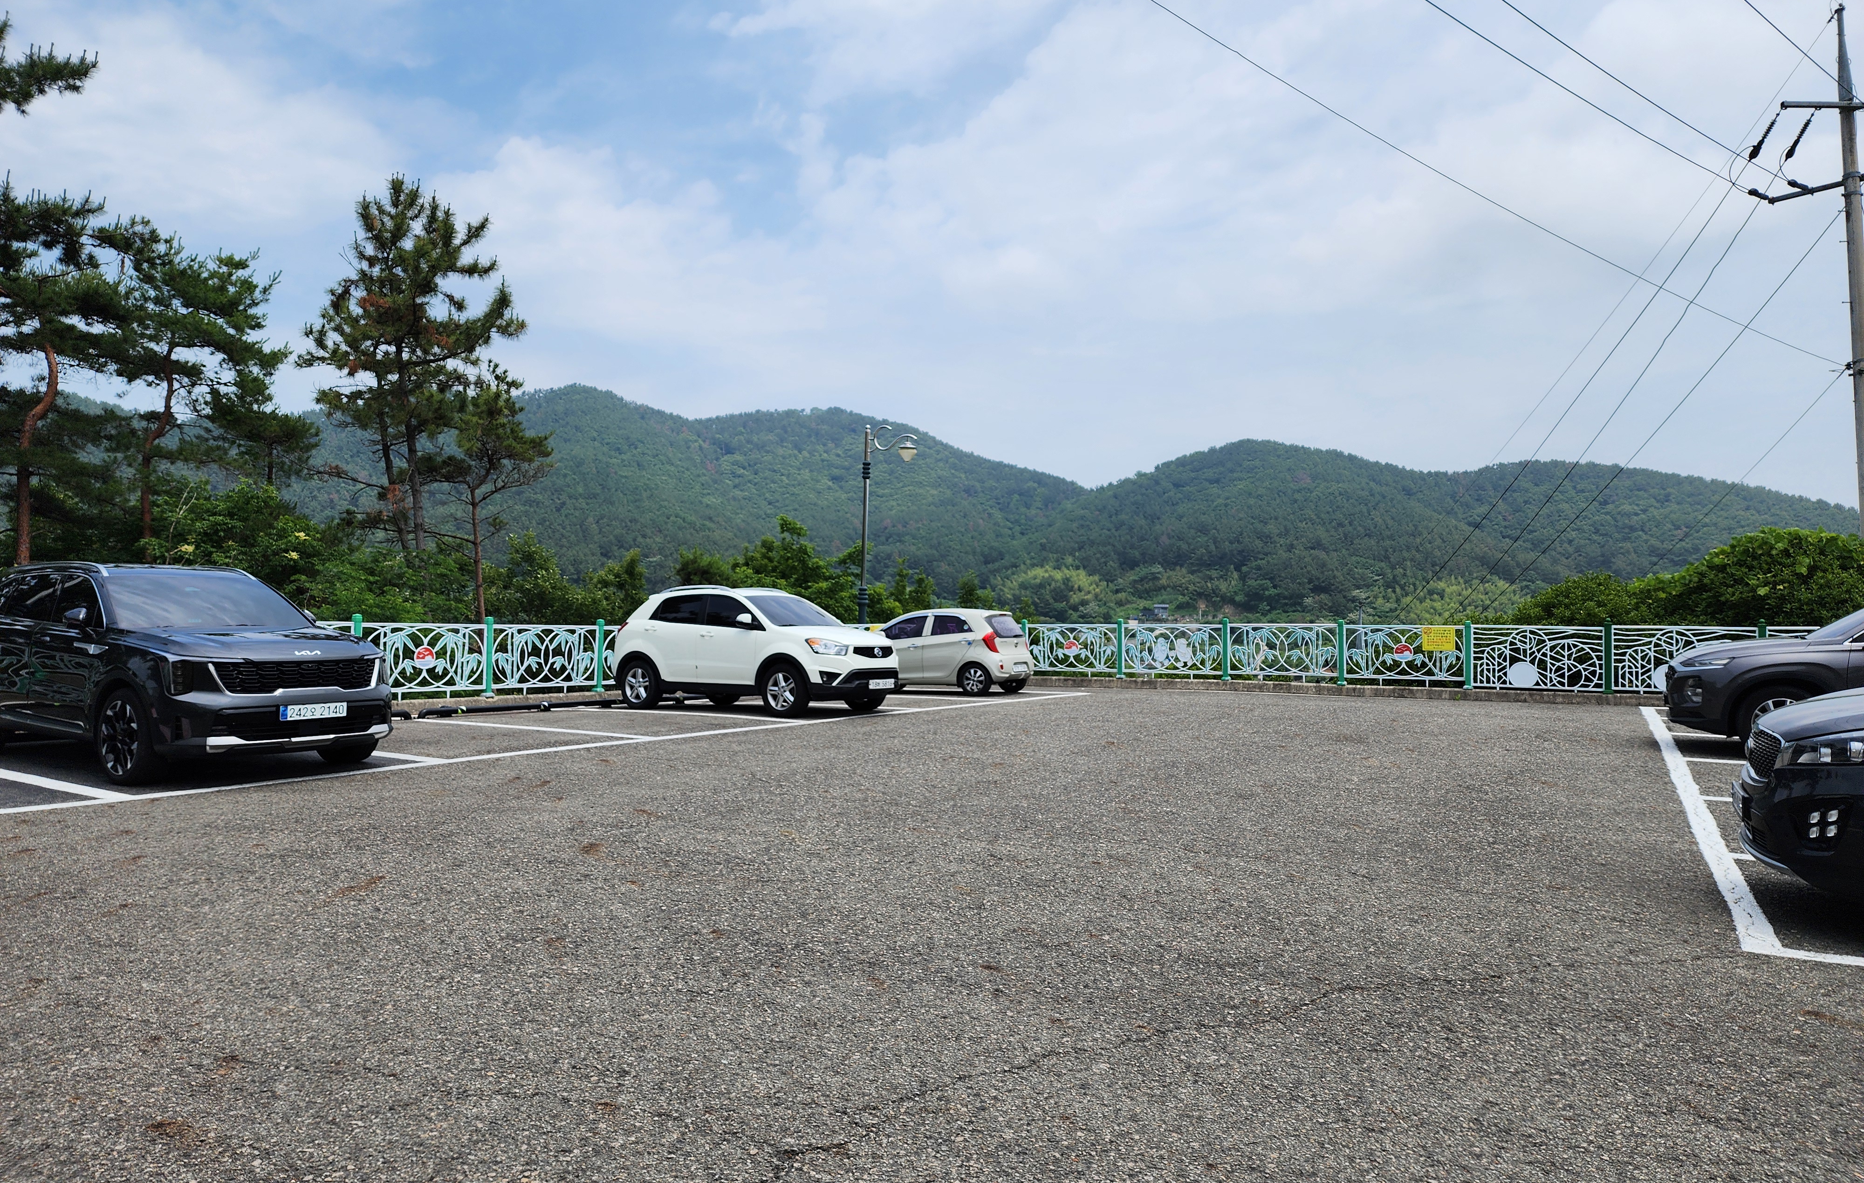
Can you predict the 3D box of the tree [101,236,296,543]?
[{"bbox_3d":[-11.600,-1.900,19.600,3.000,7.500,3.000,0,-2,0],"label":"tree"}]

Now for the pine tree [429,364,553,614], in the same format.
[{"bbox_3d":[-7.300,-0.920,20.400,2.100,5.700,2.100,0,-2,0],"label":"pine tree"}]

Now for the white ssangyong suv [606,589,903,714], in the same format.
[{"bbox_3d":[-2.480,0.790,17.050,4.410,1.690,1.830,-1,-2,35],"label":"white ssangyong suv"}]

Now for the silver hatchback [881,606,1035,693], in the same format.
[{"bbox_3d":[-0.010,1.040,21.900,3.595,1.480,1.595,-1,-2,29],"label":"silver hatchback"}]

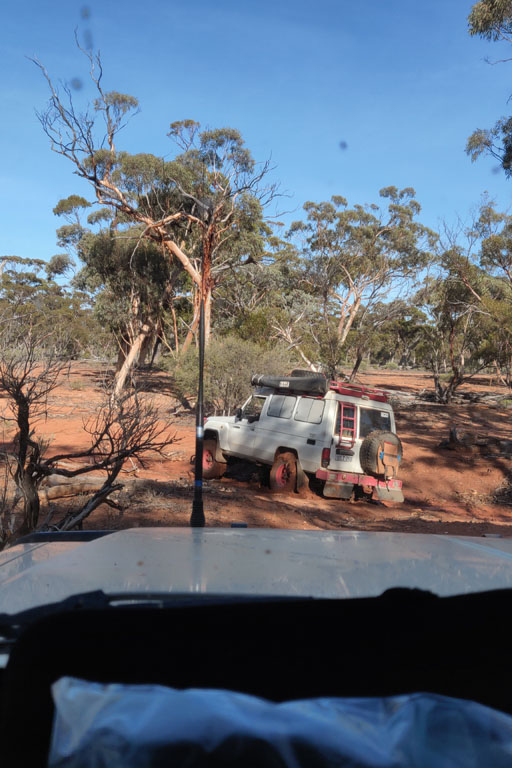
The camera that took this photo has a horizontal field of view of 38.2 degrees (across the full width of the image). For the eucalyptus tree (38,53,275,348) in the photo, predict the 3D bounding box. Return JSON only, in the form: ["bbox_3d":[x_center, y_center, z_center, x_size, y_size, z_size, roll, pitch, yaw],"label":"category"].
[{"bbox_3d":[-3.633,-5.860,27.000,8.620,12.490,7.800,1,3,0],"label":"eucalyptus tree"}]

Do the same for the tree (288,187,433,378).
[{"bbox_3d":[5.652,-5.409,40.000,7.790,10.550,7.200,1,3,0],"label":"tree"}]

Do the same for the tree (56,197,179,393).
[{"bbox_3d":[-4.799,-3.059,26.000,4.430,7.070,4.400,1,3,0],"label":"tree"}]

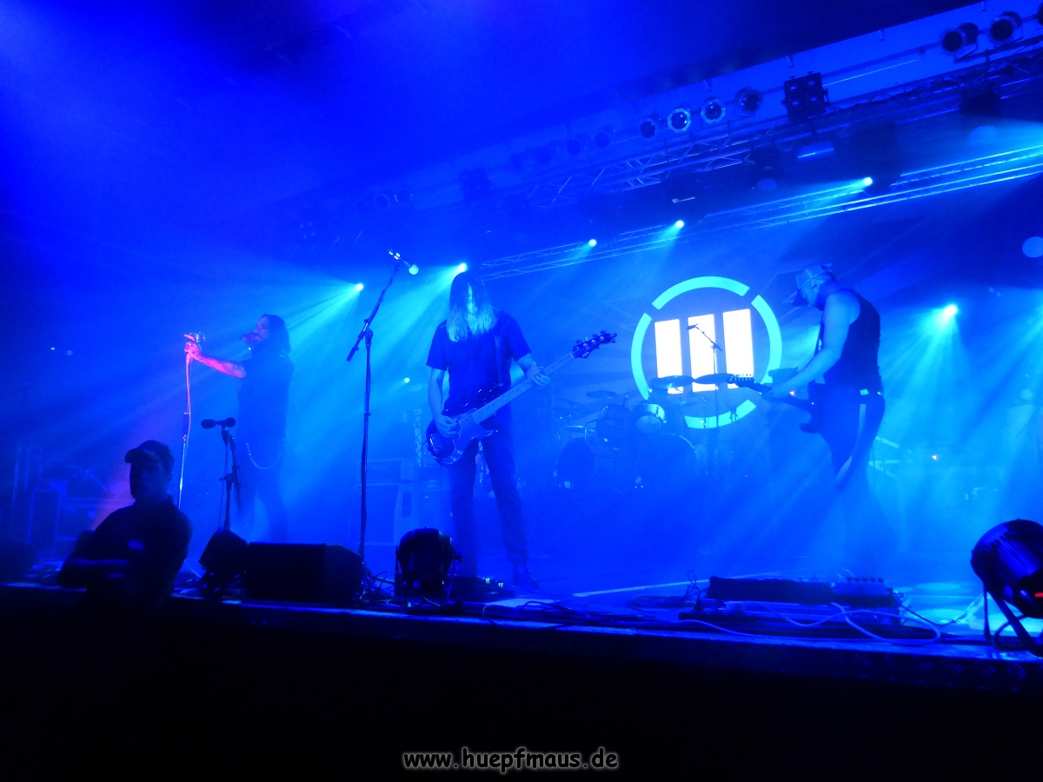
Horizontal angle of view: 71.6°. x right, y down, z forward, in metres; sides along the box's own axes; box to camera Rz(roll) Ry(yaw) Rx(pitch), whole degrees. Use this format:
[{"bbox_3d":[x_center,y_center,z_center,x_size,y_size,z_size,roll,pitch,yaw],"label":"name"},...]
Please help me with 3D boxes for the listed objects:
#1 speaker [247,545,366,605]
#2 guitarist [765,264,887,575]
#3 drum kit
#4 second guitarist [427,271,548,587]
[{"bbox_3d":[-0.974,0.807,3.271,0.440,0.250,0.330,-4,-10,20],"label":"speaker"},{"bbox_3d":[1.668,0.149,3.951,0.620,1.740,0.500,-5,-11,25],"label":"guitarist"},{"bbox_3d":[1.212,0.431,7.384,1.650,1.170,1.350,-5,-11,26],"label":"drum kit"},{"bbox_3d":[-0.196,0.170,3.929,0.650,1.720,0.500,0,-10,-3],"label":"second guitarist"}]

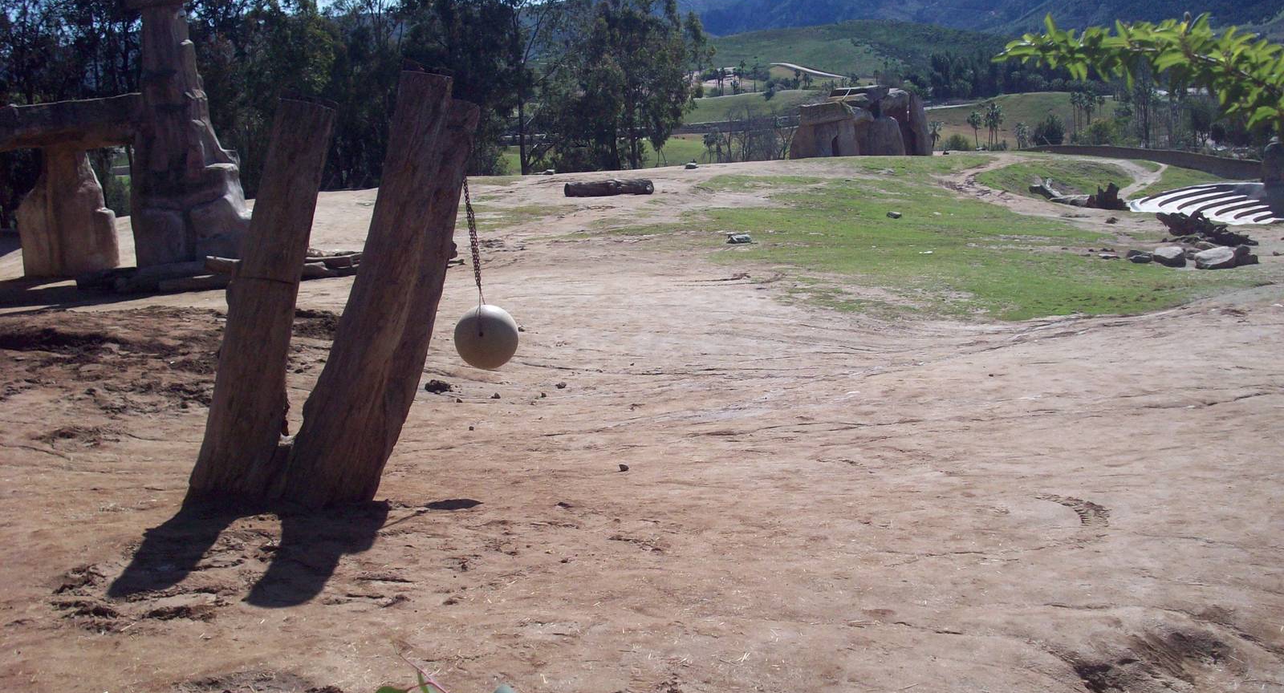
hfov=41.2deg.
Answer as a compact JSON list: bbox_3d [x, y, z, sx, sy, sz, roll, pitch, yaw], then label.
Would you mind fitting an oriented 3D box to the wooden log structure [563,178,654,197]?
[{"bbox_3d":[-0.931,-4.459,48.000,2.520,0.460,0.460,-2,8,0],"label":"wooden log structure"}]

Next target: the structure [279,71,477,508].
[{"bbox_3d":[-2.080,-0.441,13.900,0.900,3.620,0.780,13,1,0],"label":"structure"}]

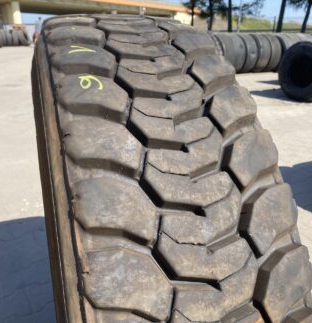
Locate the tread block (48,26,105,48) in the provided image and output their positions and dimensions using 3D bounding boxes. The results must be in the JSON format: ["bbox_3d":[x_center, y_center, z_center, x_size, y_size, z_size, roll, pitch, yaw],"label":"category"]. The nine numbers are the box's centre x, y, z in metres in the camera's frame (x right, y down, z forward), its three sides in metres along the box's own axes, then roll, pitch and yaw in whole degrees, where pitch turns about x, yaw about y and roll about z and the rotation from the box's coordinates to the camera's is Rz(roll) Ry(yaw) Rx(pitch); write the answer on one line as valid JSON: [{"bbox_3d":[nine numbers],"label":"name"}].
[{"bbox_3d":[-0.114,-0.178,0.471,0.081,0.018,0.057,-3,41,-2],"label":"tread block"}]

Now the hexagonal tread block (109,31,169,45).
[{"bbox_3d":[-0.021,-0.173,0.473,0.097,0.018,0.044,-13,46,-24],"label":"hexagonal tread block"}]

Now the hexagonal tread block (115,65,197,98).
[{"bbox_3d":[0.001,-0.094,0.405,0.101,0.018,0.047,2,53,-11],"label":"hexagonal tread block"}]

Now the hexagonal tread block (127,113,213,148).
[{"bbox_3d":[0.019,-0.035,0.370,0.101,0.018,0.047,3,60,-12],"label":"hexagonal tread block"}]

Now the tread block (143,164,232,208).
[{"bbox_3d":[0.035,0.028,0.343,0.101,0.047,0.018,4,-23,-13],"label":"tread block"}]

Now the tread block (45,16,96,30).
[{"bbox_3d":[-0.136,-0.218,0.524,0.081,0.018,0.057,-5,34,-2],"label":"tread block"}]

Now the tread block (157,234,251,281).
[{"bbox_3d":[0.049,0.096,0.324,0.101,0.047,0.018,5,-16,-15],"label":"tread block"}]

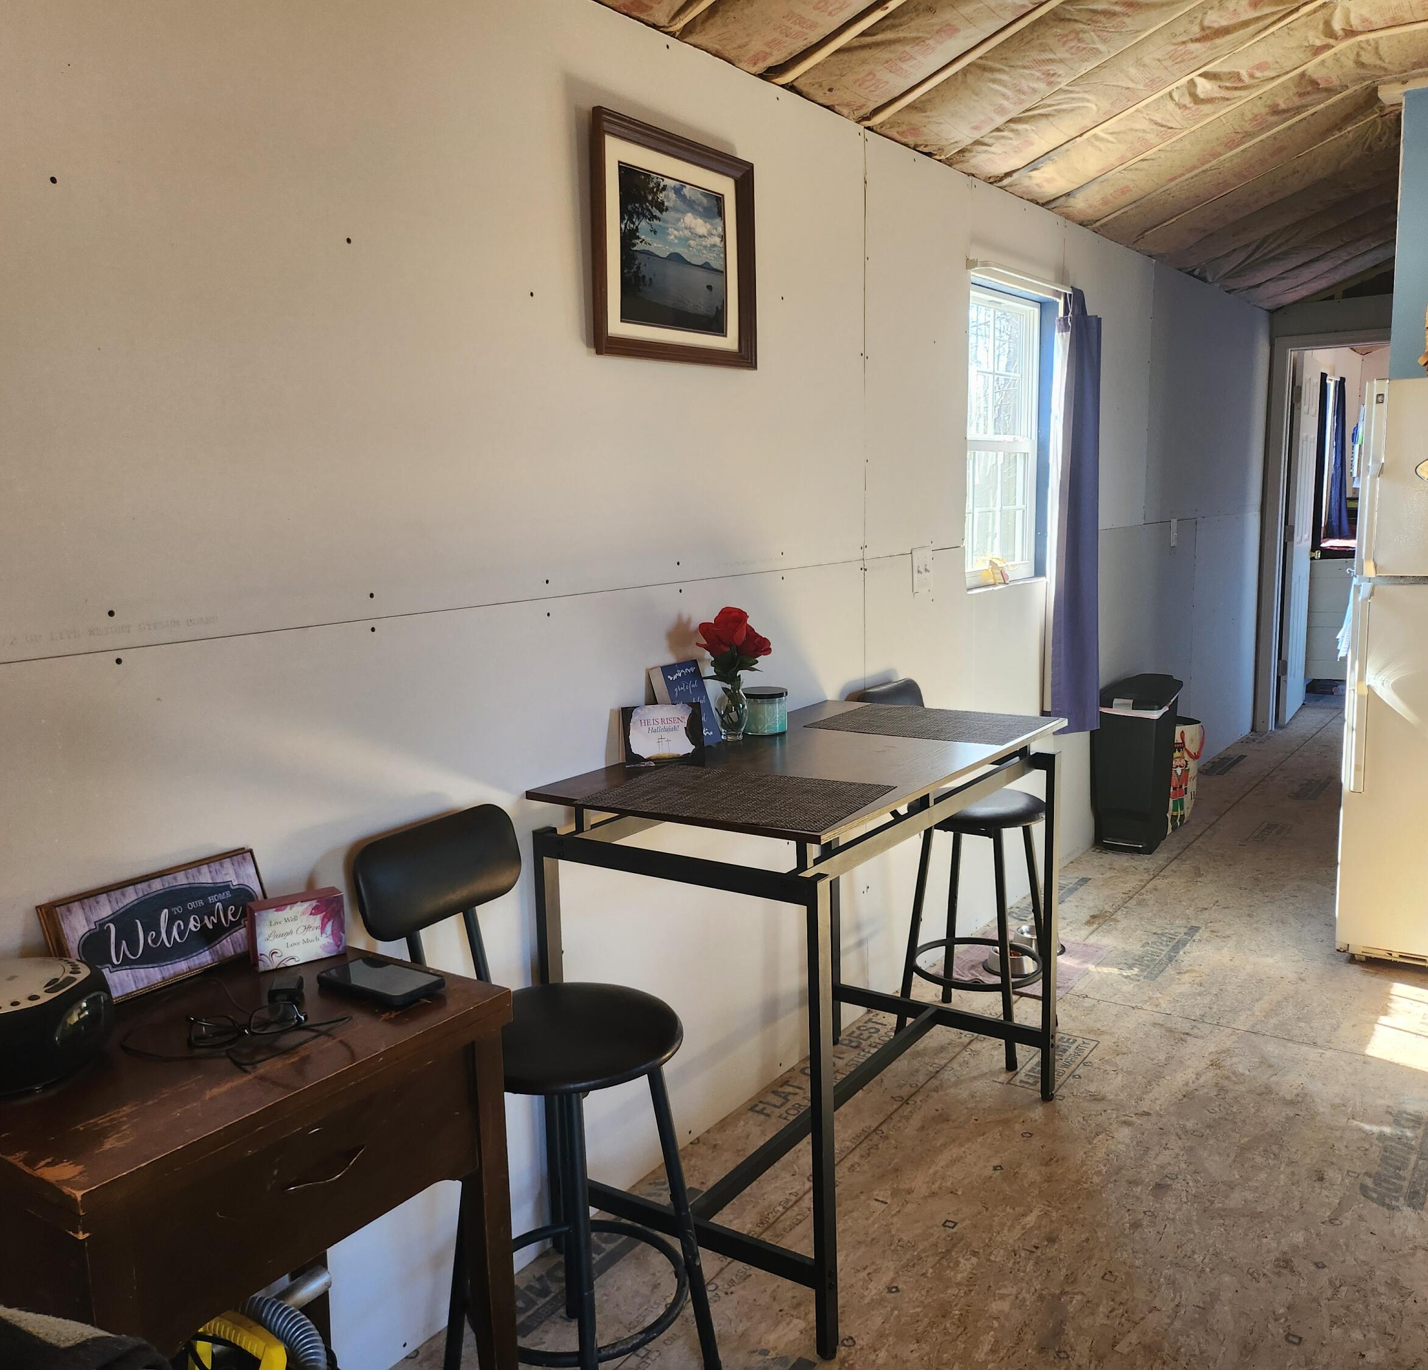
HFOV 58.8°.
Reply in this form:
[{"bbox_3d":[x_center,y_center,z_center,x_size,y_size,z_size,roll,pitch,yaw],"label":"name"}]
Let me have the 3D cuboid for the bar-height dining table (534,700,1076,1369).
[{"bbox_3d":[0.239,0.577,2.607,0.600,0.897,1.100,5,11,35],"label":"bar-height dining table"}]

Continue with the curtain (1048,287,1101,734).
[{"bbox_3d":[1.201,-0.565,4.236,0.130,1.480,0.270,5,11,35],"label":"curtain"}]

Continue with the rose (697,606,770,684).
[{"bbox_3d":[0.042,-0.083,2.675,0.140,0.165,0.140,-1,9,0],"label":"rose"}]

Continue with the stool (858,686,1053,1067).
[{"bbox_3d":[0.637,0.456,3.270,0.450,0.915,0.360,5,11,35],"label":"stool"}]

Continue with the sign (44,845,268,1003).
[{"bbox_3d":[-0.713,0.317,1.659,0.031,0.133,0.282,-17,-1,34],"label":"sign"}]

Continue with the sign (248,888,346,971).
[{"bbox_3d":[-0.555,0.325,1.688,0.113,0.084,0.039,-7,11,-34],"label":"sign"}]

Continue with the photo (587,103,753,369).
[{"bbox_3d":[-0.062,-0.858,2.518,0.025,0.432,0.506,5,11,35],"label":"photo"}]

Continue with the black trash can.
[{"bbox_3d":[1.645,0.309,4.907,0.250,0.657,0.380,5,11,35],"label":"black trash can"}]

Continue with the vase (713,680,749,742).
[{"bbox_3d":[0.040,0.053,2.690,0.070,0.123,0.070,-1,9,0],"label":"vase"}]

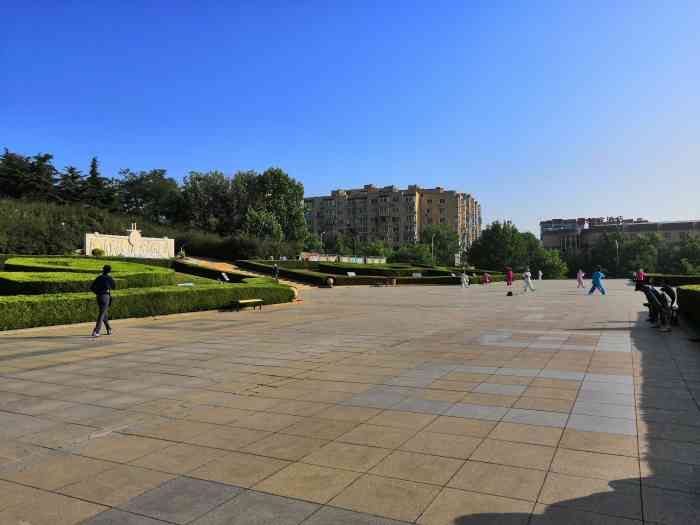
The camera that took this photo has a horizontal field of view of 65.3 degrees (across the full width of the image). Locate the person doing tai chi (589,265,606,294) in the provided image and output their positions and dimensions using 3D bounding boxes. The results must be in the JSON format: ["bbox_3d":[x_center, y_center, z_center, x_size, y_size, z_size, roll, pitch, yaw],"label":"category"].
[{"bbox_3d":[14.109,1.039,31.000,1.000,1.580,0.650,0,-1,-15],"label":"person doing tai chi"}]

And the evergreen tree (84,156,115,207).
[{"bbox_3d":[-31.783,-9.604,69.000,4.200,8.000,4.200,0,-1,-27],"label":"evergreen tree"}]

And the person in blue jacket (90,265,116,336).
[{"bbox_3d":[-5.869,0.917,13.000,0.500,1.710,0.520,0,-2,-39],"label":"person in blue jacket"}]

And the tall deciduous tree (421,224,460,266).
[{"bbox_3d":[14.918,-2.637,90.000,6.800,7.400,6.500,-1,-1,0],"label":"tall deciduous tree"}]

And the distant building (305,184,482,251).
[{"bbox_3d":[15.322,-13.084,188.000,54.000,24.500,28.000,-1,-1,19],"label":"distant building"}]

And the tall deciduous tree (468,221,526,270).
[{"bbox_3d":[22.422,-2.432,83.000,8.800,8.400,8.300,-1,-1,0],"label":"tall deciduous tree"}]

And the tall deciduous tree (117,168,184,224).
[{"bbox_3d":[-25.577,-7.949,70.000,8.600,8.400,8.000,0,-1,-21],"label":"tall deciduous tree"}]

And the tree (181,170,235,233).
[{"bbox_3d":[-18.530,-7.672,71.000,7.200,8.800,7.000,0,-1,-15],"label":"tree"}]

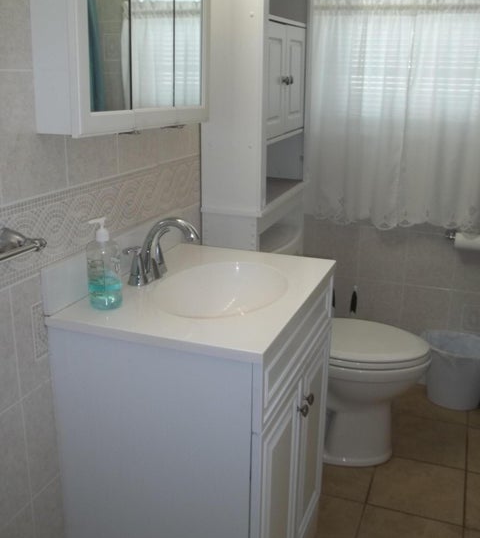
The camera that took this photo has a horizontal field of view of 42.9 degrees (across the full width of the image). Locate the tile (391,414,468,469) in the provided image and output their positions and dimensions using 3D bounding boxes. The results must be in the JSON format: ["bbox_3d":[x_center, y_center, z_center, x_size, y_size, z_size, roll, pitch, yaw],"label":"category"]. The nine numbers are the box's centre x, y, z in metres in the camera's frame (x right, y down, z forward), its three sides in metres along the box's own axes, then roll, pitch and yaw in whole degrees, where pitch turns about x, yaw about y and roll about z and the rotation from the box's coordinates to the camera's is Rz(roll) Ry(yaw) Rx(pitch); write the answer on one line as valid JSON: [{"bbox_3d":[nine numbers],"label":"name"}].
[{"bbox_3d":[0.717,0.664,2.361,0.303,0.010,0.303,7,18,19],"label":"tile"}]

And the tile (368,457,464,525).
[{"bbox_3d":[0.609,0.748,2.082,0.303,0.010,0.303,7,18,19],"label":"tile"}]

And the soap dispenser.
[{"bbox_3d":[-0.283,-0.014,1.274,0.073,0.186,0.066,-3,18,-13],"label":"soap dispenser"}]

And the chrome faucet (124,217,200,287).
[{"bbox_3d":[-0.170,-0.048,1.442,0.165,0.155,0.220,7,18,19],"label":"chrome faucet"}]

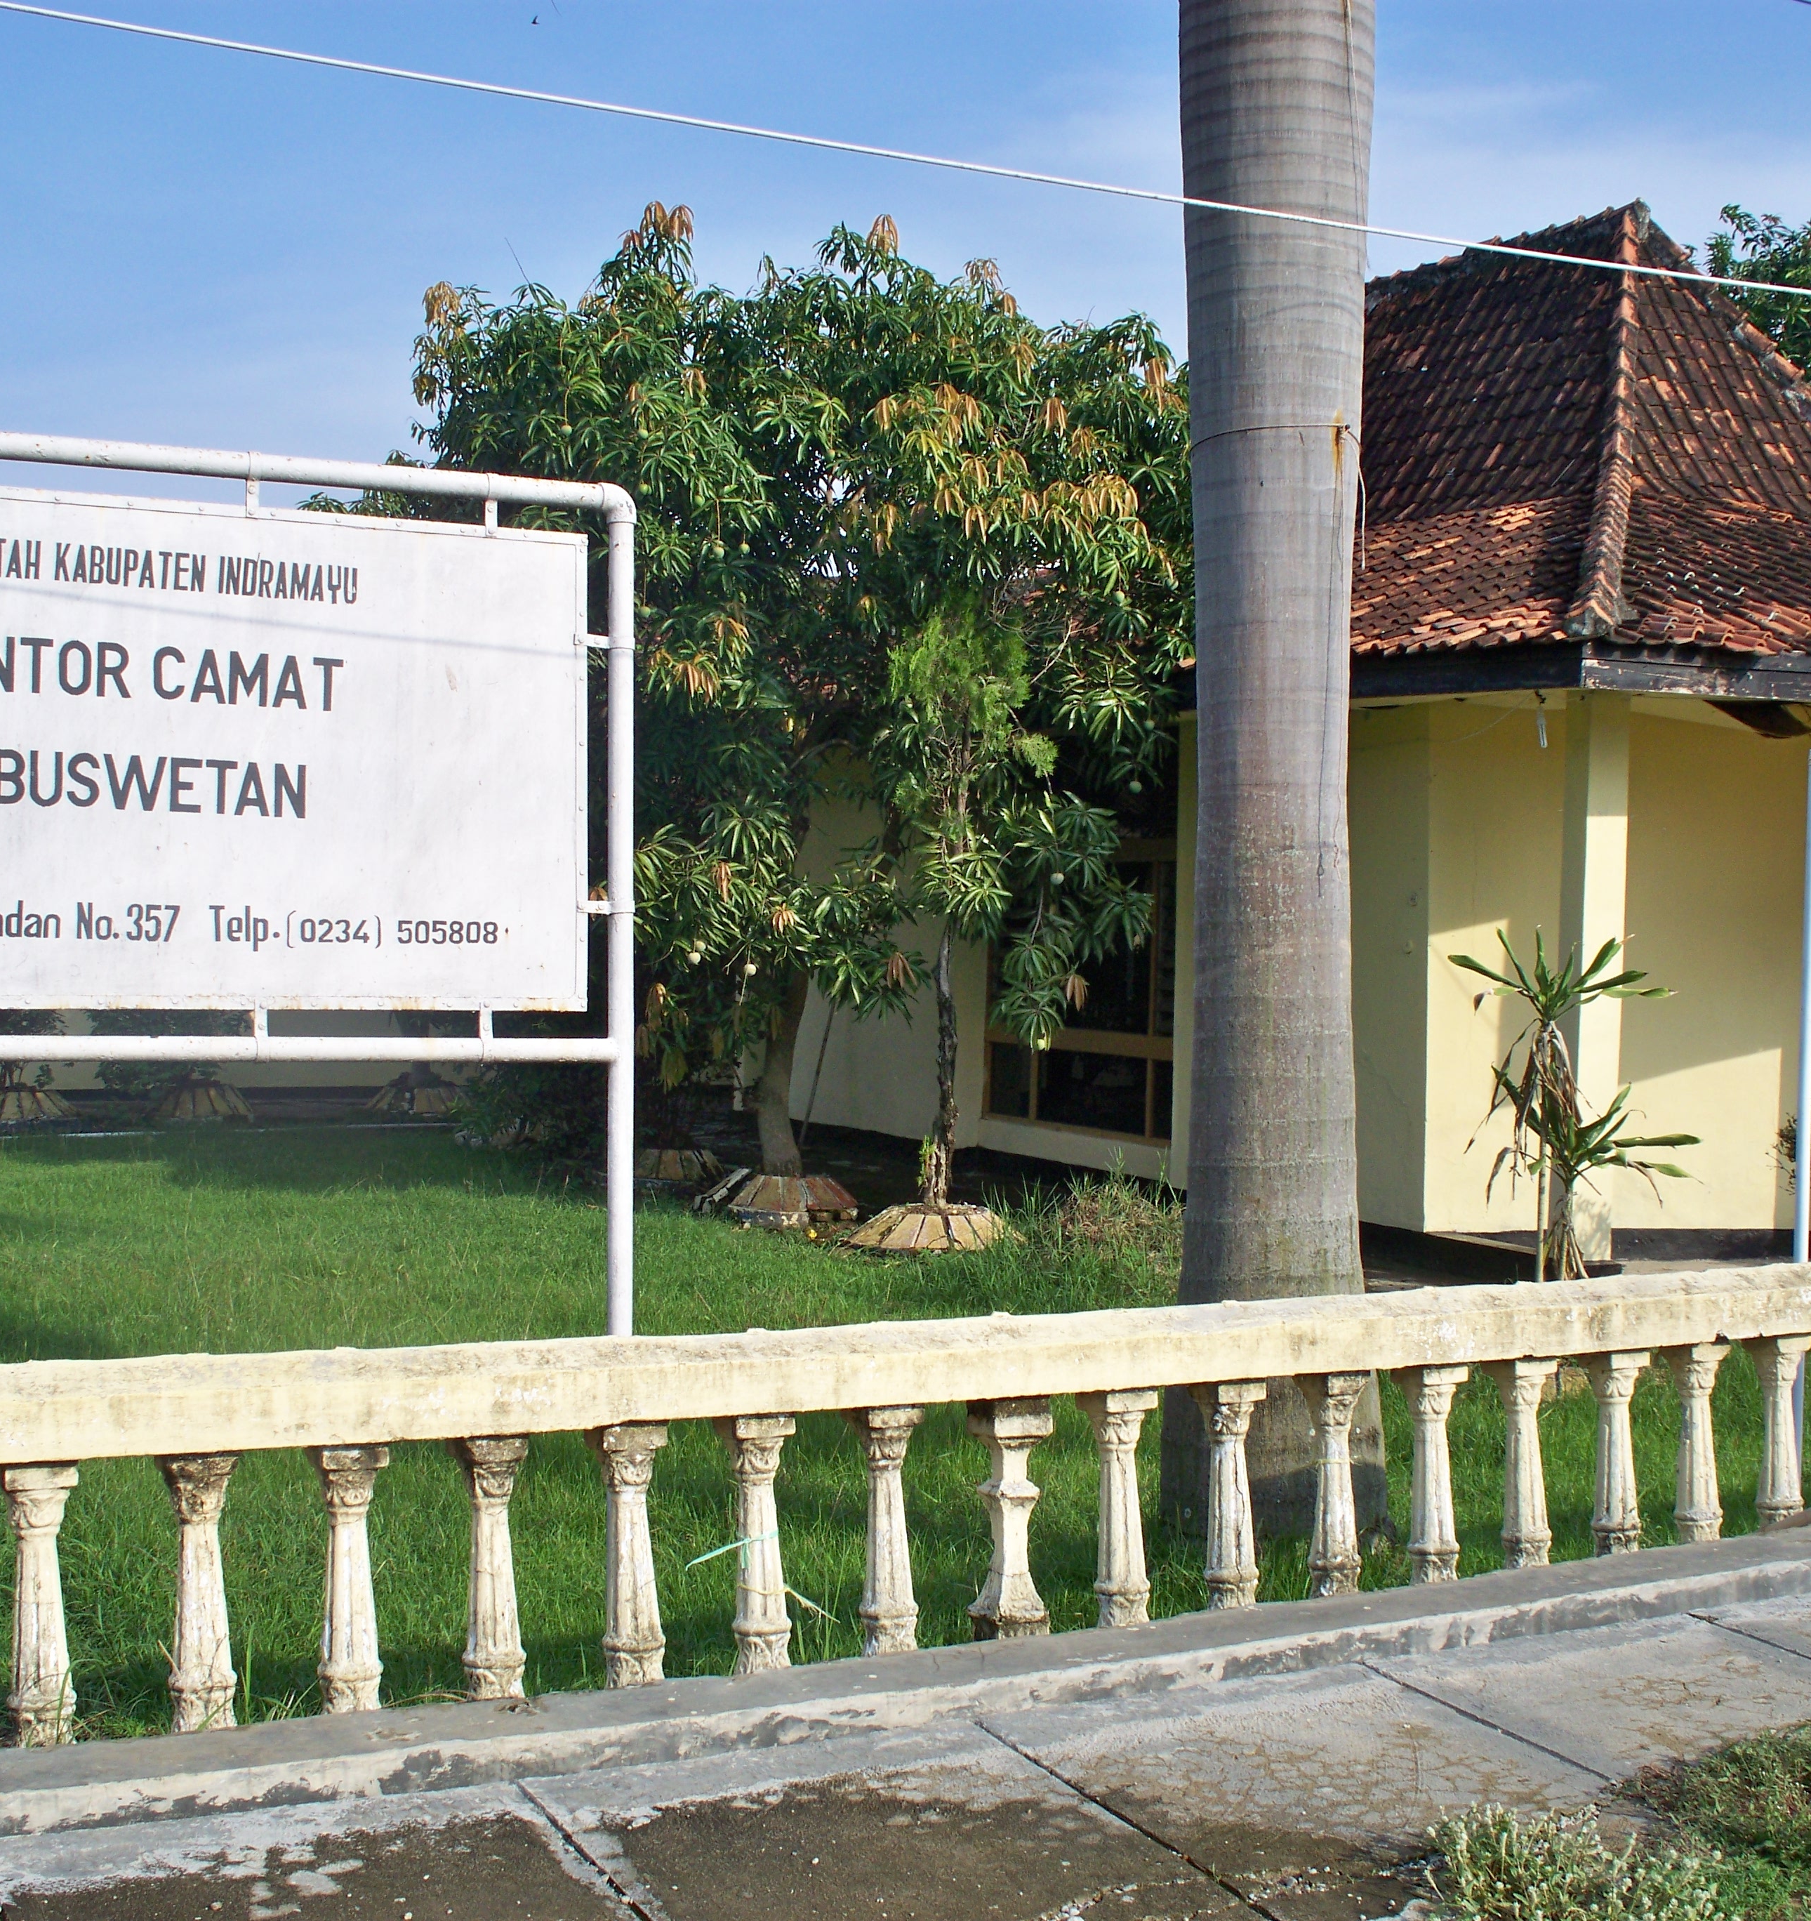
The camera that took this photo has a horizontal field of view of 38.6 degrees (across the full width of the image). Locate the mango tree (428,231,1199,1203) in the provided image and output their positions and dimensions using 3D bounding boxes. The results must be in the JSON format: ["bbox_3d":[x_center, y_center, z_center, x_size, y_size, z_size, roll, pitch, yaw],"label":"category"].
[{"bbox_3d":[-0.484,-1.331,13.200,4.200,5.050,4.000,1,2,0],"label":"mango tree"}]

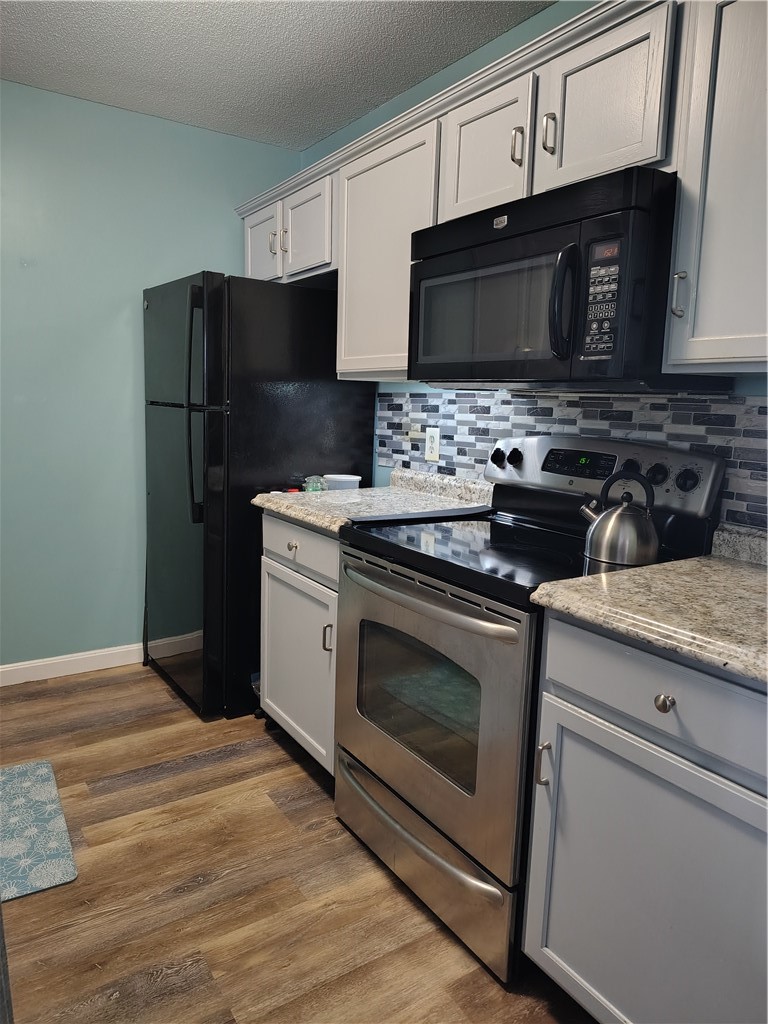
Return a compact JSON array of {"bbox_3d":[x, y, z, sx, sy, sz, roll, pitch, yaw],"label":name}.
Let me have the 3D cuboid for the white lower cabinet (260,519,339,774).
[{"bbox_3d":[-0.030,0.421,2.531,0.632,0.808,0.580,-4,10,-33],"label":"white lower cabinet"}]

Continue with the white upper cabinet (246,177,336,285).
[{"bbox_3d":[-0.277,-1.128,3.017,0.338,0.331,0.830,-4,10,-33],"label":"white upper cabinet"}]

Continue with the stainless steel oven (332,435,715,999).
[{"bbox_3d":[0.319,0.401,1.931,0.665,1.175,0.755,-4,10,-33],"label":"stainless steel oven"}]

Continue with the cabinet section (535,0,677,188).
[{"bbox_3d":[0.615,-0.912,1.695,0.335,0.325,0.383,-4,10,-33],"label":"cabinet section"}]

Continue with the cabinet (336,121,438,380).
[{"bbox_3d":[0.131,-0.821,2.426,0.338,0.730,0.580,-4,10,-33],"label":"cabinet"}]

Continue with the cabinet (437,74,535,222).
[{"bbox_3d":[0.404,-0.955,1.998,0.338,0.322,0.365,-4,10,-33],"label":"cabinet"}]

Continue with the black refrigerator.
[{"bbox_3d":[-0.581,-0.085,3.146,0.780,1.705,0.752,-4,10,-33],"label":"black refrigerator"}]

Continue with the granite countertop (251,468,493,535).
[{"bbox_3d":[-0.034,-0.053,2.477,0.645,0.131,0.659,-4,10,-33],"label":"granite countertop"}]

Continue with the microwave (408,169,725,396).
[{"bbox_3d":[0.463,-0.543,1.862,0.435,0.419,0.757,-4,10,-33],"label":"microwave"}]

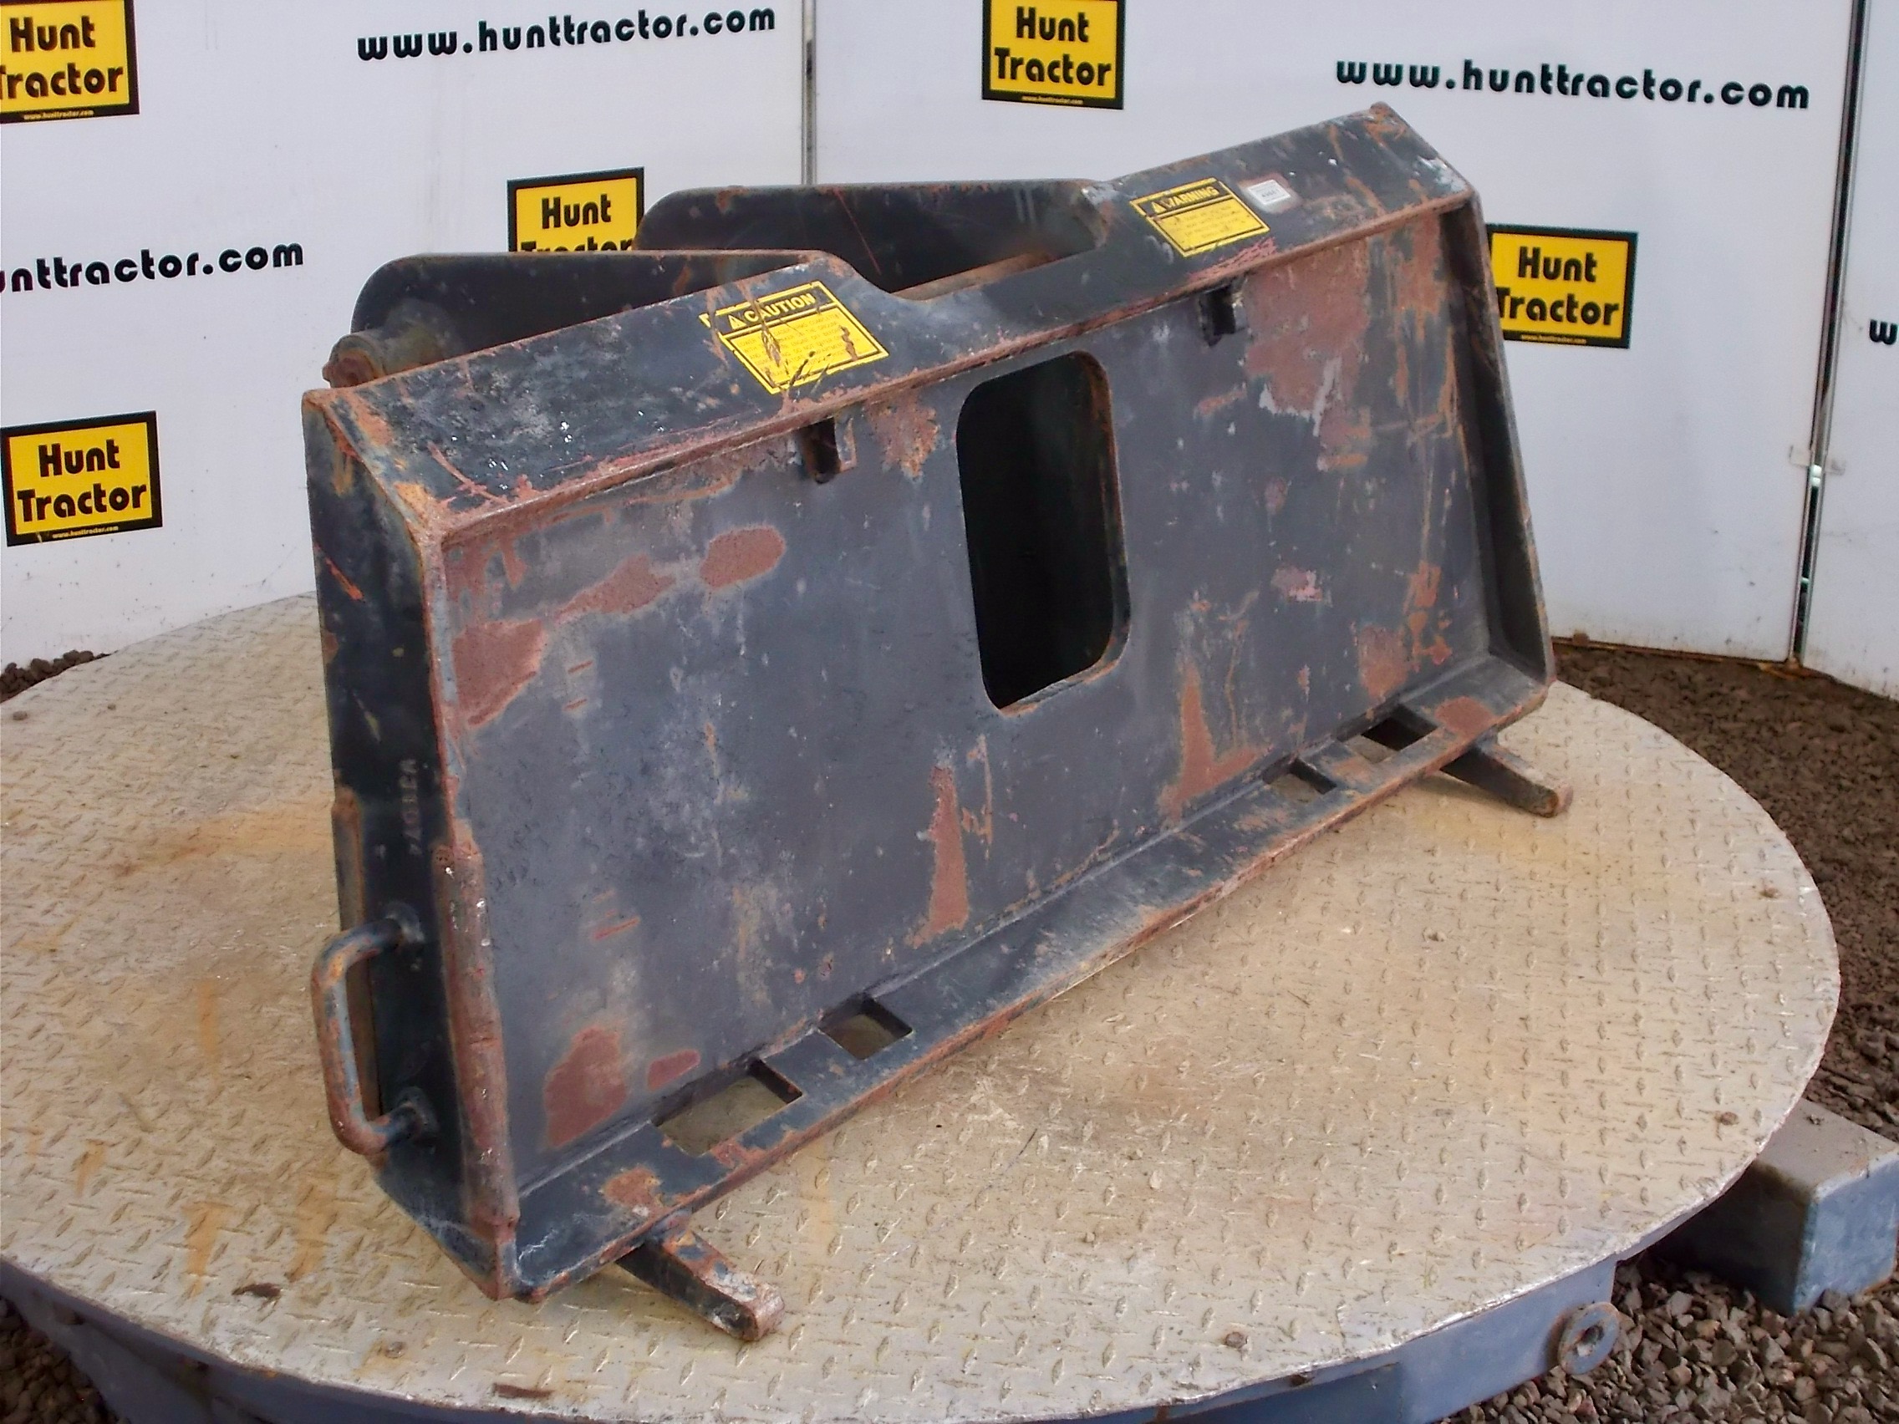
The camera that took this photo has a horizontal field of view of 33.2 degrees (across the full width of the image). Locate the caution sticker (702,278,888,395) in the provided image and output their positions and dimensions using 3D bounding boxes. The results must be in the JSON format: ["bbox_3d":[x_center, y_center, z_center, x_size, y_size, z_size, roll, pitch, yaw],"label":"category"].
[{"bbox_3d":[-0.086,-0.212,1.798,0.064,0.004,0.106,46,39,15],"label":"caution sticker"}]

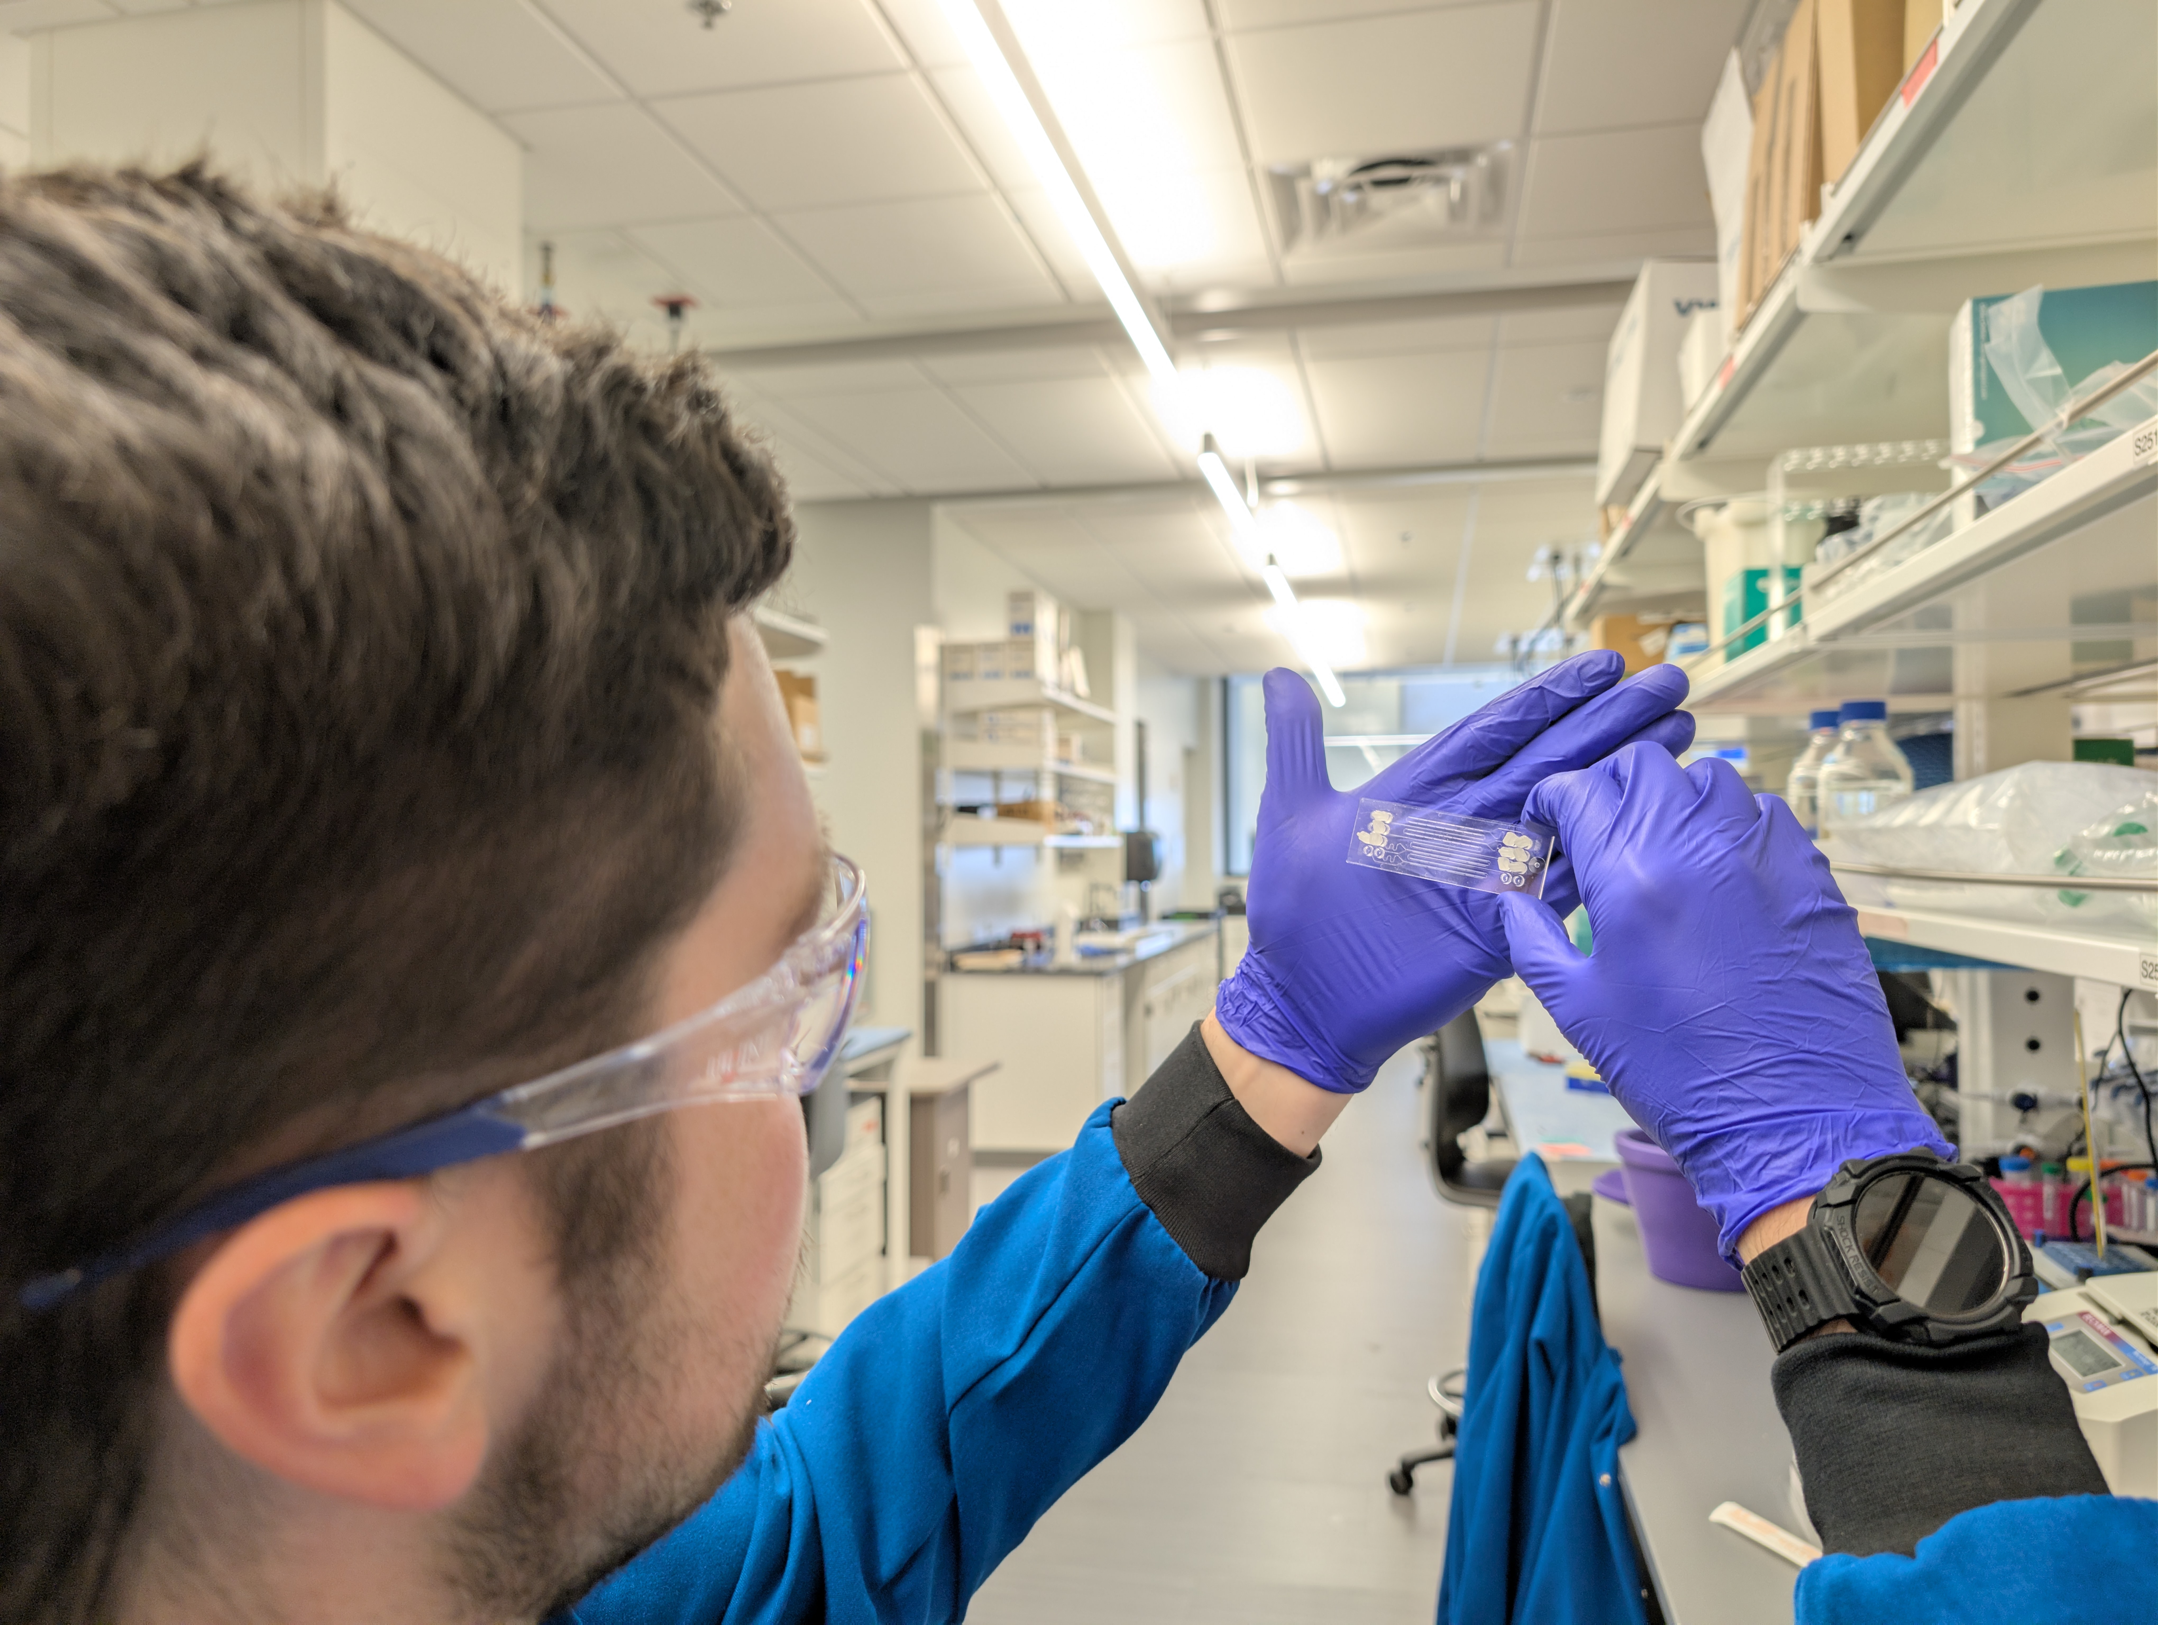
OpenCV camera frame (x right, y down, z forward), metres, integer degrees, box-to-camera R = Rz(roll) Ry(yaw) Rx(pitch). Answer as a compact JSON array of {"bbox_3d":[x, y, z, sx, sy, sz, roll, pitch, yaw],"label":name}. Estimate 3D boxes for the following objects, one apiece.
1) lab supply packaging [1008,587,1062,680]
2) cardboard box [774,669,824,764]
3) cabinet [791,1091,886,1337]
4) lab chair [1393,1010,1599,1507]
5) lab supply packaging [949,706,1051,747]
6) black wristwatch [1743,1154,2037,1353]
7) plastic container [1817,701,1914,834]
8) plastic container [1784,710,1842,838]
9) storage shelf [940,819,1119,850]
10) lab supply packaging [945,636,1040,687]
[{"bbox_3d":[-0.226,-0.840,7.418,0.129,0.452,0.430,0,-1,13],"label":"lab supply packaging"},{"bbox_3d":[-1.002,-0.302,4.797,0.280,0.279,0.240,0,-1,13],"label":"cardboard box"},{"bbox_3d":[-0.931,1.208,4.607,0.520,0.575,0.527,0,-1,13],"label":"cabinet"},{"bbox_3d":[1.020,1.028,3.543,0.580,1.140,0.570,0,-1,13],"label":"lab chair"},{"bbox_3d":[-0.355,-0.411,7.434,0.493,0.207,0.320,0,-1,13],"label":"lab supply packaging"},{"bbox_3d":[0.240,0.140,0.449,0.070,0.054,0.059,-4,-40,-7],"label":"black wristwatch"},{"bbox_3d":[0.956,-0.017,1.818,0.101,0.230,0.101,0,-1,13],"label":"plastic container"},{"bbox_3d":[0.992,-0.016,1.968,0.100,0.228,0.100,0,-1,13],"label":"plastic container"},{"bbox_3d":[-0.209,0.118,8.069,0.511,0.131,1.840,0,-1,13],"label":"storage shelf"},{"bbox_3d":[-0.383,-0.718,7.436,0.461,0.242,0.400,0,-1,13],"label":"lab supply packaging"}]

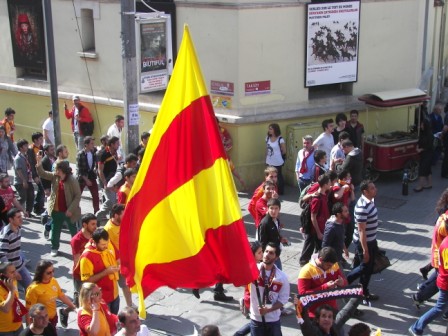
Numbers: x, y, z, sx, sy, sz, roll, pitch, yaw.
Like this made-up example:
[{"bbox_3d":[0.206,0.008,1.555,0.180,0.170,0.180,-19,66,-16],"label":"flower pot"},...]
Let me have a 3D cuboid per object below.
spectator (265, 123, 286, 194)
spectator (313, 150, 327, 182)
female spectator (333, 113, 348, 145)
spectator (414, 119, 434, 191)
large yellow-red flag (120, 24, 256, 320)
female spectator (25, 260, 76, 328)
[{"bbox_3d":[1.149,-0.184,18.300,0.480,1.640,0.320,12,21,36],"label":"spectator"},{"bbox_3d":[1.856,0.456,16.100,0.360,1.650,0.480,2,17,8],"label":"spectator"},{"bbox_3d":[2.656,-0.437,18.800,0.480,1.660,0.340,-10,19,-29],"label":"female spectator"},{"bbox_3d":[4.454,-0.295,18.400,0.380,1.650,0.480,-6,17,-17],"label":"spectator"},{"bbox_3d":[-0.400,0.050,9.900,1.650,3.500,0.700,0,16,0],"label":"large yellow-red flag"},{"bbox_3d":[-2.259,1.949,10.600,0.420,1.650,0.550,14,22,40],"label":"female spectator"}]

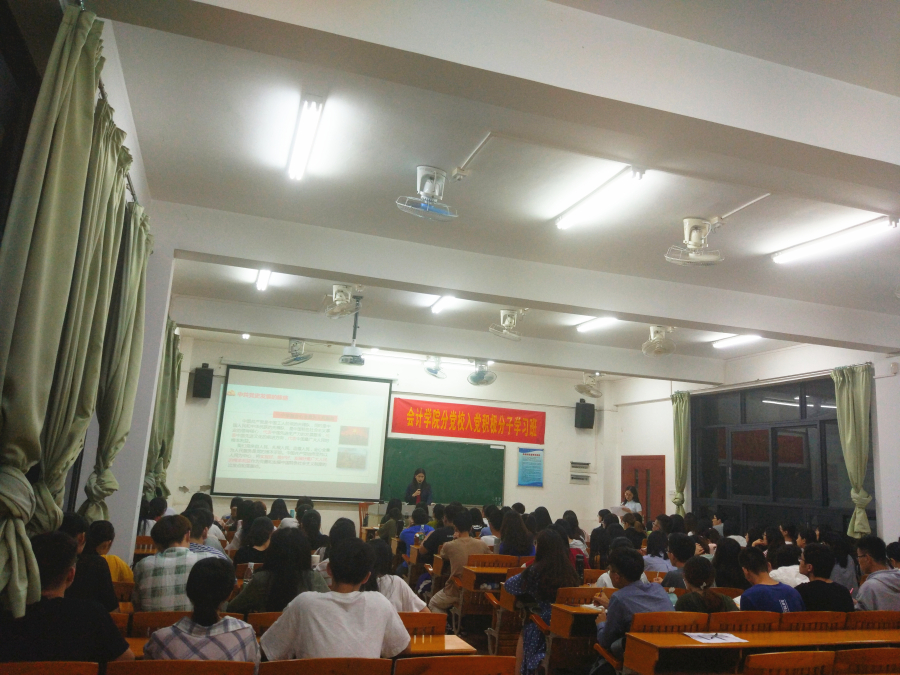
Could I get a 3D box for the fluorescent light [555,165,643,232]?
[{"bbox_3d":[1.093,-0.997,5.502,0.160,0.090,1.220,7,-11,-17],"label":"fluorescent light"}]

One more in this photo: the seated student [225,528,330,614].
[{"bbox_3d":[-0.929,1.601,3.726,0.520,1.220,0.750,7,-12,-17],"label":"seated student"}]

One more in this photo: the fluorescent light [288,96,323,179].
[{"bbox_3d":[-1.006,-1.337,5.013,0.120,0.100,1.220,7,-12,-17],"label":"fluorescent light"}]

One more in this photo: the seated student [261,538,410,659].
[{"bbox_3d":[-0.512,1.445,2.919,0.580,1.250,0.750,7,-12,-17],"label":"seated student"}]

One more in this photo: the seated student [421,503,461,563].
[{"bbox_3d":[-0.106,2.473,7.892,0.520,1.260,0.750,7,-12,-17],"label":"seated student"}]

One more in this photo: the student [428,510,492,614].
[{"bbox_3d":[0.068,2.304,6.987,0.580,1.250,0.780,8,-13,-24],"label":"student"}]

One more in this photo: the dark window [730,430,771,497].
[{"bbox_3d":[4.637,1.939,11.198,0.070,1.030,0.880,7,-11,-17],"label":"dark window"}]

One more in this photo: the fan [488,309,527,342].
[{"bbox_3d":[0.754,-0.175,9.210,0.450,0.390,0.460,-4,-13,35],"label":"fan"}]

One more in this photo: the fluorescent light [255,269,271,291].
[{"bbox_3d":[-2.115,-0.717,8.355,0.120,0.100,1.220,7,-12,-17],"label":"fluorescent light"}]

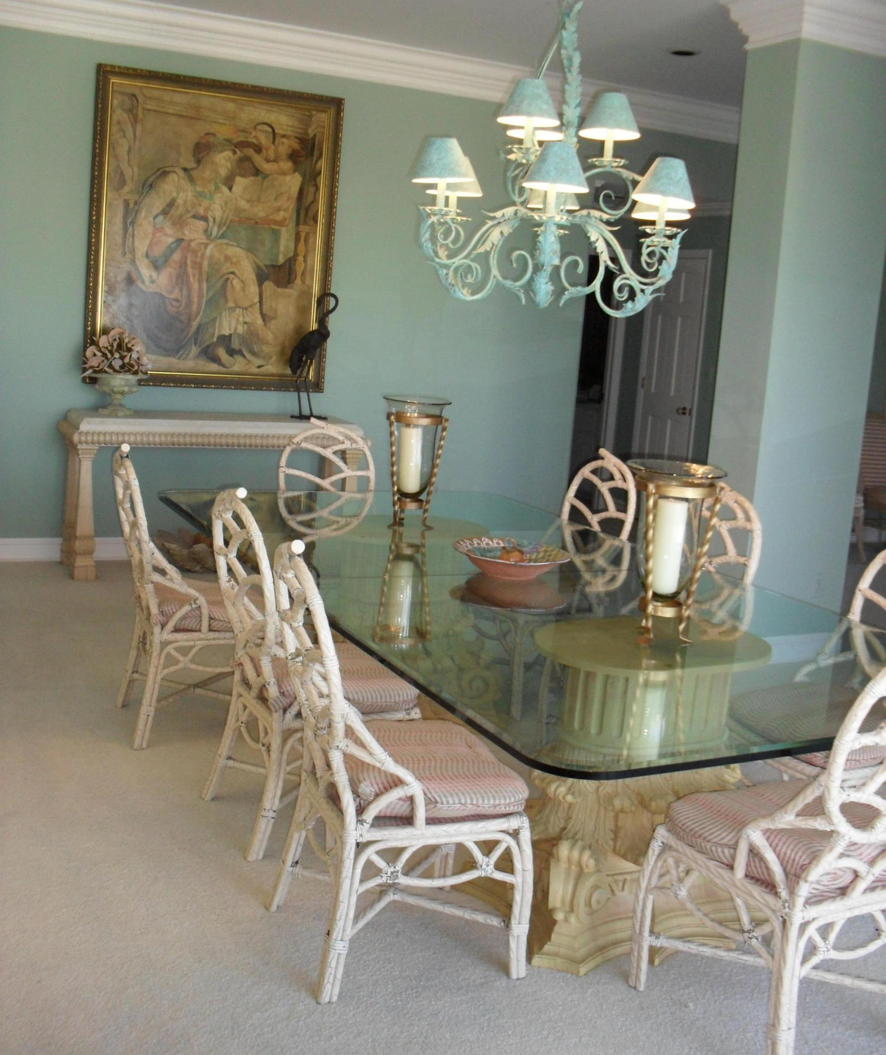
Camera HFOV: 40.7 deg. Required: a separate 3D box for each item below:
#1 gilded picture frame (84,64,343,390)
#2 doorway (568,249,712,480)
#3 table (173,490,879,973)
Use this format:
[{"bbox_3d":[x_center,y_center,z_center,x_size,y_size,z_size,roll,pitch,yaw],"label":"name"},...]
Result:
[{"bbox_3d":[-1.276,-1.615,6.712,1.375,1.680,0.060,-1,14,-25],"label":"gilded picture frame"},{"bbox_3d":[1.355,-1.057,9.088,1.050,2.110,0.350,-1,11,-25],"label":"doorway"},{"bbox_3d":[0.161,0.488,3.776,1.510,0.726,3.135,-1,11,-27],"label":"table"}]

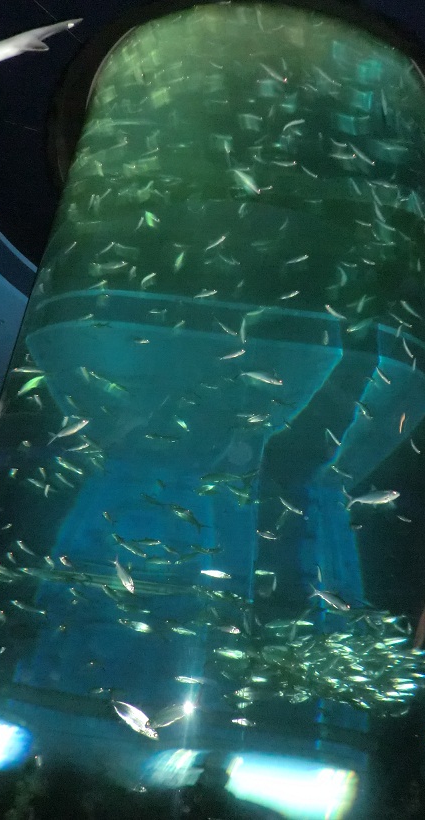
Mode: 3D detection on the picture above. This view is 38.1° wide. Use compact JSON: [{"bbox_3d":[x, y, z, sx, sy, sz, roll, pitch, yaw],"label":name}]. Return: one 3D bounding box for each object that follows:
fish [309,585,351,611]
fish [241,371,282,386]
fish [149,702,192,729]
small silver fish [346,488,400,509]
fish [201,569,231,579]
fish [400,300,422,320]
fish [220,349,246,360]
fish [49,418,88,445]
[{"bbox_3d":[0.494,0.790,2.587,0.184,0.053,0.024,27,-22,7],"label":"fish"},{"bbox_3d":[0.218,-0.130,2.708,0.202,0.059,0.026,15,-24,-11],"label":"fish"},{"bbox_3d":[-0.151,1.109,2.236,0.188,0.057,0.025,-15,-15,-22],"label":"fish"},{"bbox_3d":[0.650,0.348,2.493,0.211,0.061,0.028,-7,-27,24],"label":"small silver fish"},{"bbox_3d":[0.012,0.776,2.898,0.161,0.047,0.021,11,-22,3],"label":"fish"},{"bbox_3d":[1.094,-0.542,3.387,0.172,0.050,0.022,38,-31,-12],"label":"fish"},{"bbox_3d":[0.113,-0.320,3.483,0.168,0.049,0.022,-19,-32,24],"label":"fish"},{"bbox_3d":[-0.610,0.087,2.608,0.201,0.058,0.026,-28,-31,8],"label":"fish"}]

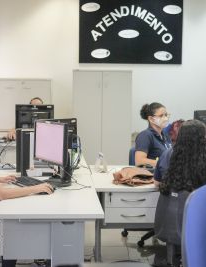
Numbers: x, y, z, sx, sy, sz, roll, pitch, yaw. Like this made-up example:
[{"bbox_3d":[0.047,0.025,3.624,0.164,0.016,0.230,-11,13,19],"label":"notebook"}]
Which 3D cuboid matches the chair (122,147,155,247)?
[{"bbox_3d":[0.503,0.567,5.544,0.580,0.870,0.580,3,6,23],"label":"chair"}]

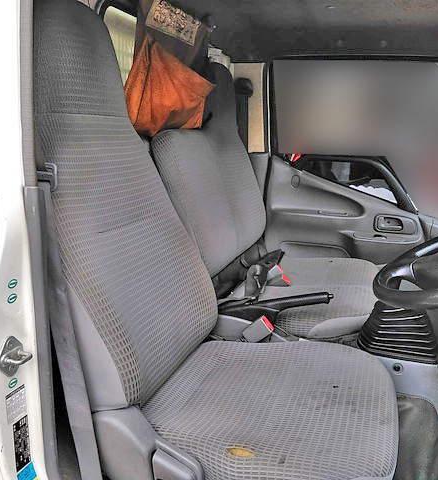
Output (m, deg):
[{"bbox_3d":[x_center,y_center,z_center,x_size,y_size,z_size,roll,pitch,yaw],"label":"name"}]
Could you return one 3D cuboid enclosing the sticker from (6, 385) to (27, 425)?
[{"bbox_3d":[-0.336,0.274,0.829,0.004,0.052,0.043,3,12,19],"label":"sticker"}]

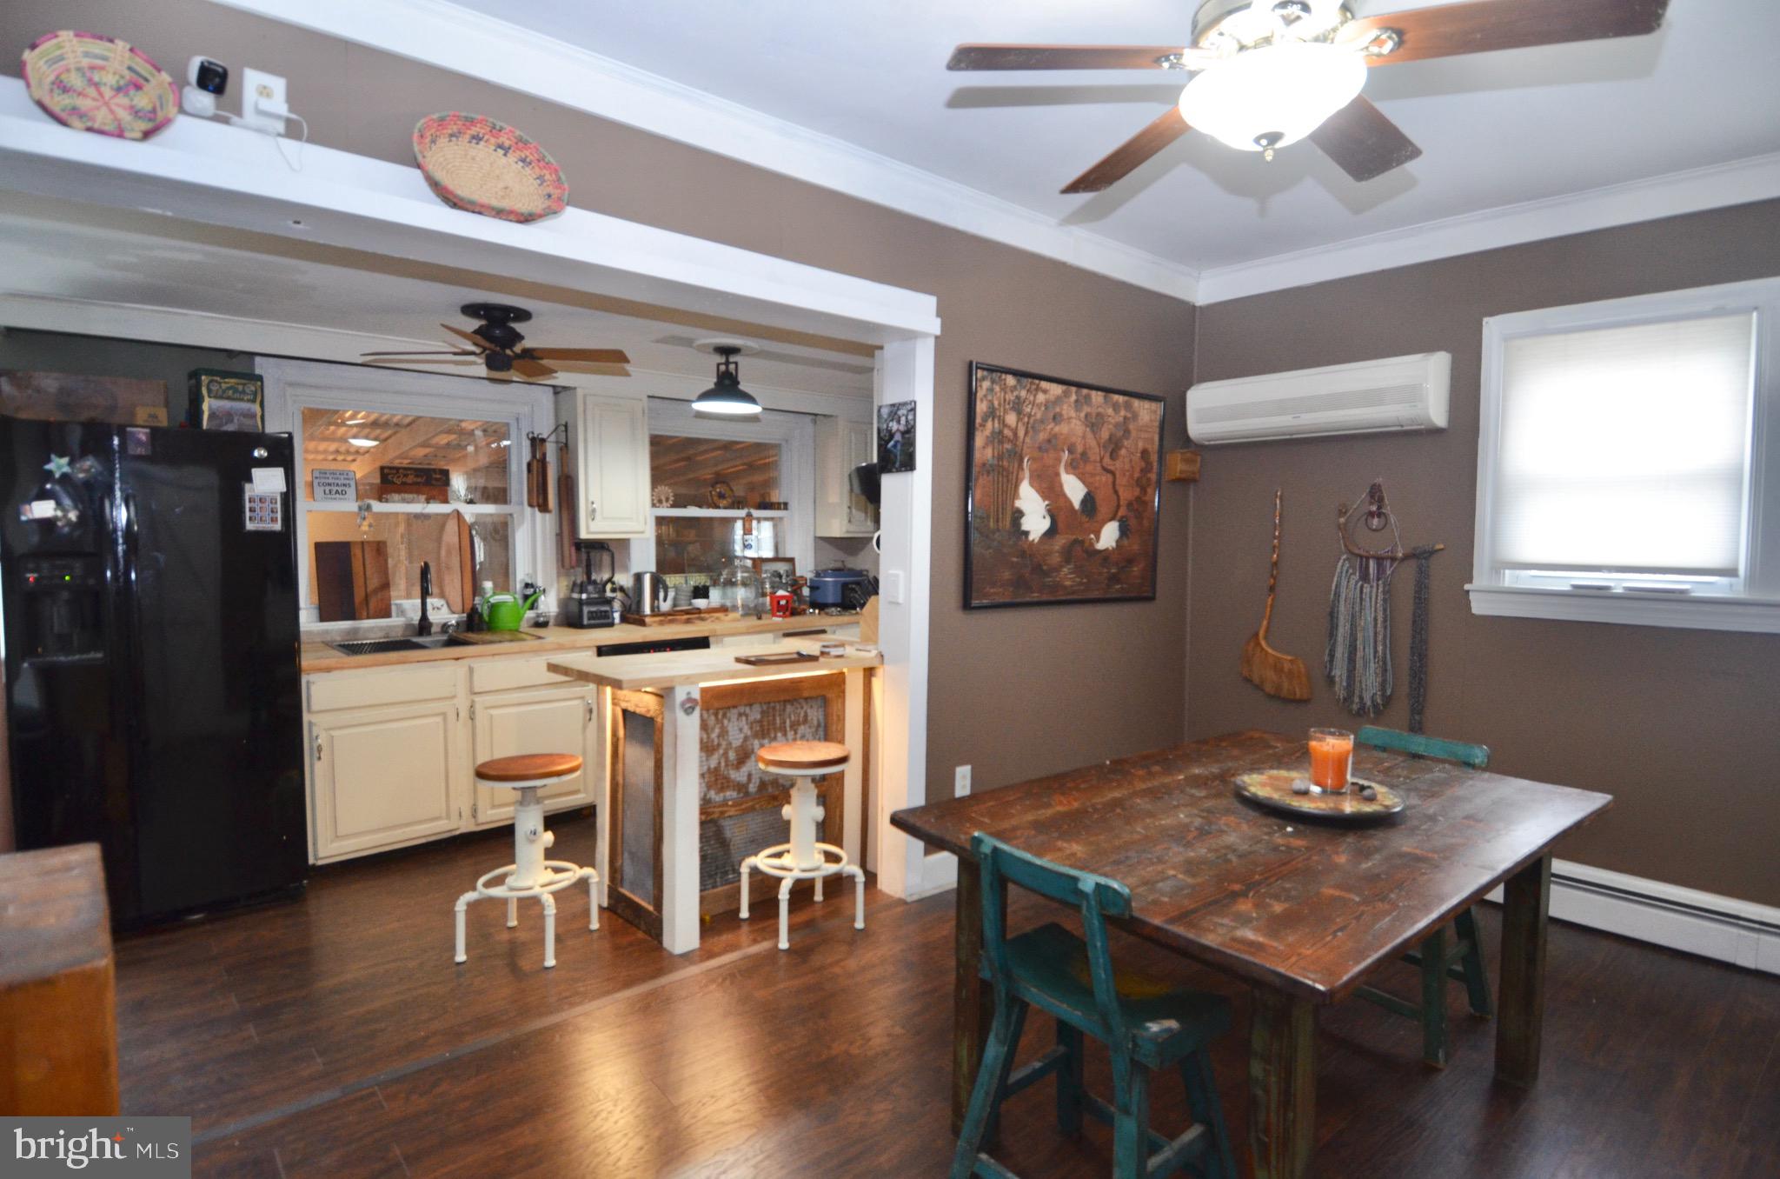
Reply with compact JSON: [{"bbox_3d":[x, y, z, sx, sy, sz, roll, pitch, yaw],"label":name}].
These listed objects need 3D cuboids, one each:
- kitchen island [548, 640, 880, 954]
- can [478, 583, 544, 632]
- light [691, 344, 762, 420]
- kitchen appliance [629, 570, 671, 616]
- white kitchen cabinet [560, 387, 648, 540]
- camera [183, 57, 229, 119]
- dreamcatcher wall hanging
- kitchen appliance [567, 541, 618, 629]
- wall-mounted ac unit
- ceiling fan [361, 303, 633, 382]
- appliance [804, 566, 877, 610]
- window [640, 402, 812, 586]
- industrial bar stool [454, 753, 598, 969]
[{"bbox_3d":[-0.633,0.722,3.321,1.037,0.928,0.566,-3,6,-41],"label":"kitchen island"},{"bbox_3d":[-1.840,0.104,4.320,0.295,0.200,0.150,-1,4,-28],"label":"can"},{"bbox_3d":[-0.736,-0.957,4.038,0.310,0.270,0.310,1,4,0],"label":"light"},{"bbox_3d":[-1.273,0.020,4.699,0.205,0.230,0.155,-1,5,-15],"label":"kitchen appliance"},{"bbox_3d":[-1.496,-0.638,4.634,0.365,0.750,0.320,-2,5,-40],"label":"white kitchen cabinet"},{"bbox_3d":[-1.432,-1.050,1.861,0.056,0.107,0.058,3,5,29],"label":"camera"},{"bbox_3d":[2.143,0.062,3.880,0.050,1.060,0.440,-2,5,-40],"label":"dreamcatcher wall hanging"},{"bbox_3d":[-1.532,-0.026,4.565,0.185,0.430,0.210,-3,6,-41],"label":"kitchen appliance"},{"bbox_3d":[1.882,-0.857,4.032,0.210,0.310,1.100,-2,5,-40],"label":"wall-mounted ac unit"},{"bbox_3d":[-1.626,-1.017,3.680,1.070,0.250,1.070,1,4,1],"label":"ceiling fan"},{"bbox_3d":[-0.310,-0.004,5.572,0.370,0.240,0.290,-2,5,-40],"label":"appliance"},{"bbox_3d":[-0.941,-0.515,5.294,1.190,1.090,0.080,-2,5,-40],"label":"window"},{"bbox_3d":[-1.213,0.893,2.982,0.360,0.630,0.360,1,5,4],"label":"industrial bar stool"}]

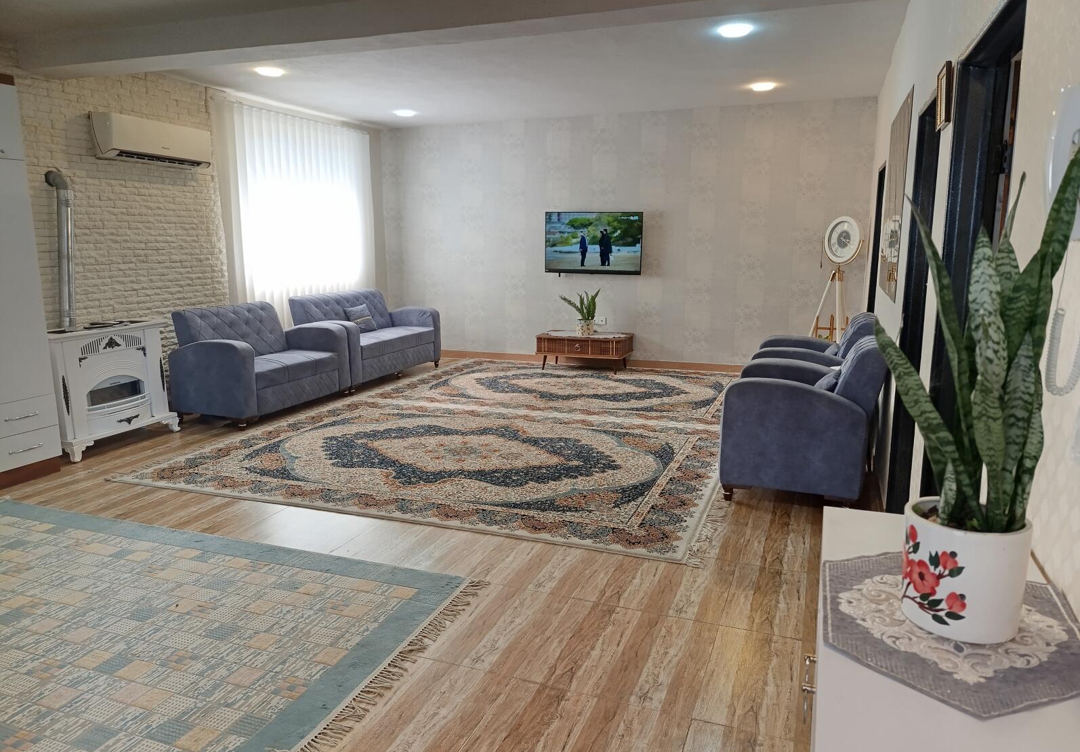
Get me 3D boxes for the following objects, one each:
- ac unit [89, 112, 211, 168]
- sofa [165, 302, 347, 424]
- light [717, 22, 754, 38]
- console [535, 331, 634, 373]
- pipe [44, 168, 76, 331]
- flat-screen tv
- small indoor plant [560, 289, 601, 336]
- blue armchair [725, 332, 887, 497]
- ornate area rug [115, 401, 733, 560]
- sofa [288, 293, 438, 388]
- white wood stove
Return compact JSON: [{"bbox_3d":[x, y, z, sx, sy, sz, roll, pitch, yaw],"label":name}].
[{"bbox_3d":[-3.370,-2.044,6.305,0.232,0.353,1.034,4,11,21],"label":"ac unit"},{"bbox_3d":[-2.501,-0.154,6.533,0.860,0.938,1.489,4,11,21],"label":"sofa"},{"bbox_3d":[1.323,-2.336,4.855,0.226,0.044,0.226,4,11,21],"label":"light"},{"bbox_3d":[0.517,-0.268,8.197,1.012,0.393,0.551,4,11,21],"label":"console"},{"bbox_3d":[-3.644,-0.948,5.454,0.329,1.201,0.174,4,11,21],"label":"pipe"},{"bbox_3d":[0.654,-1.618,8.751,1.213,0.722,0.068,4,11,21],"label":"flat-screen tv"},{"bbox_3d":[0.452,-0.737,8.221,0.470,0.521,0.362,4,11,21],"label":"small indoor plant"},{"bbox_3d":[1.551,0.212,4.233,0.826,0.902,0.913,4,11,21],"label":"blue armchair"},{"bbox_3d":[-0.537,0.531,5.004,3.545,0.015,2.465,3,11,19],"label":"ornate area rug"},{"bbox_3d":[-1.885,-0.442,8.103,0.851,0.957,1.856,4,11,21],"label":"sofa"},{"bbox_3d":[-3.178,0.072,5.232,0.394,0.861,0.895,4,11,21],"label":"white wood stove"}]

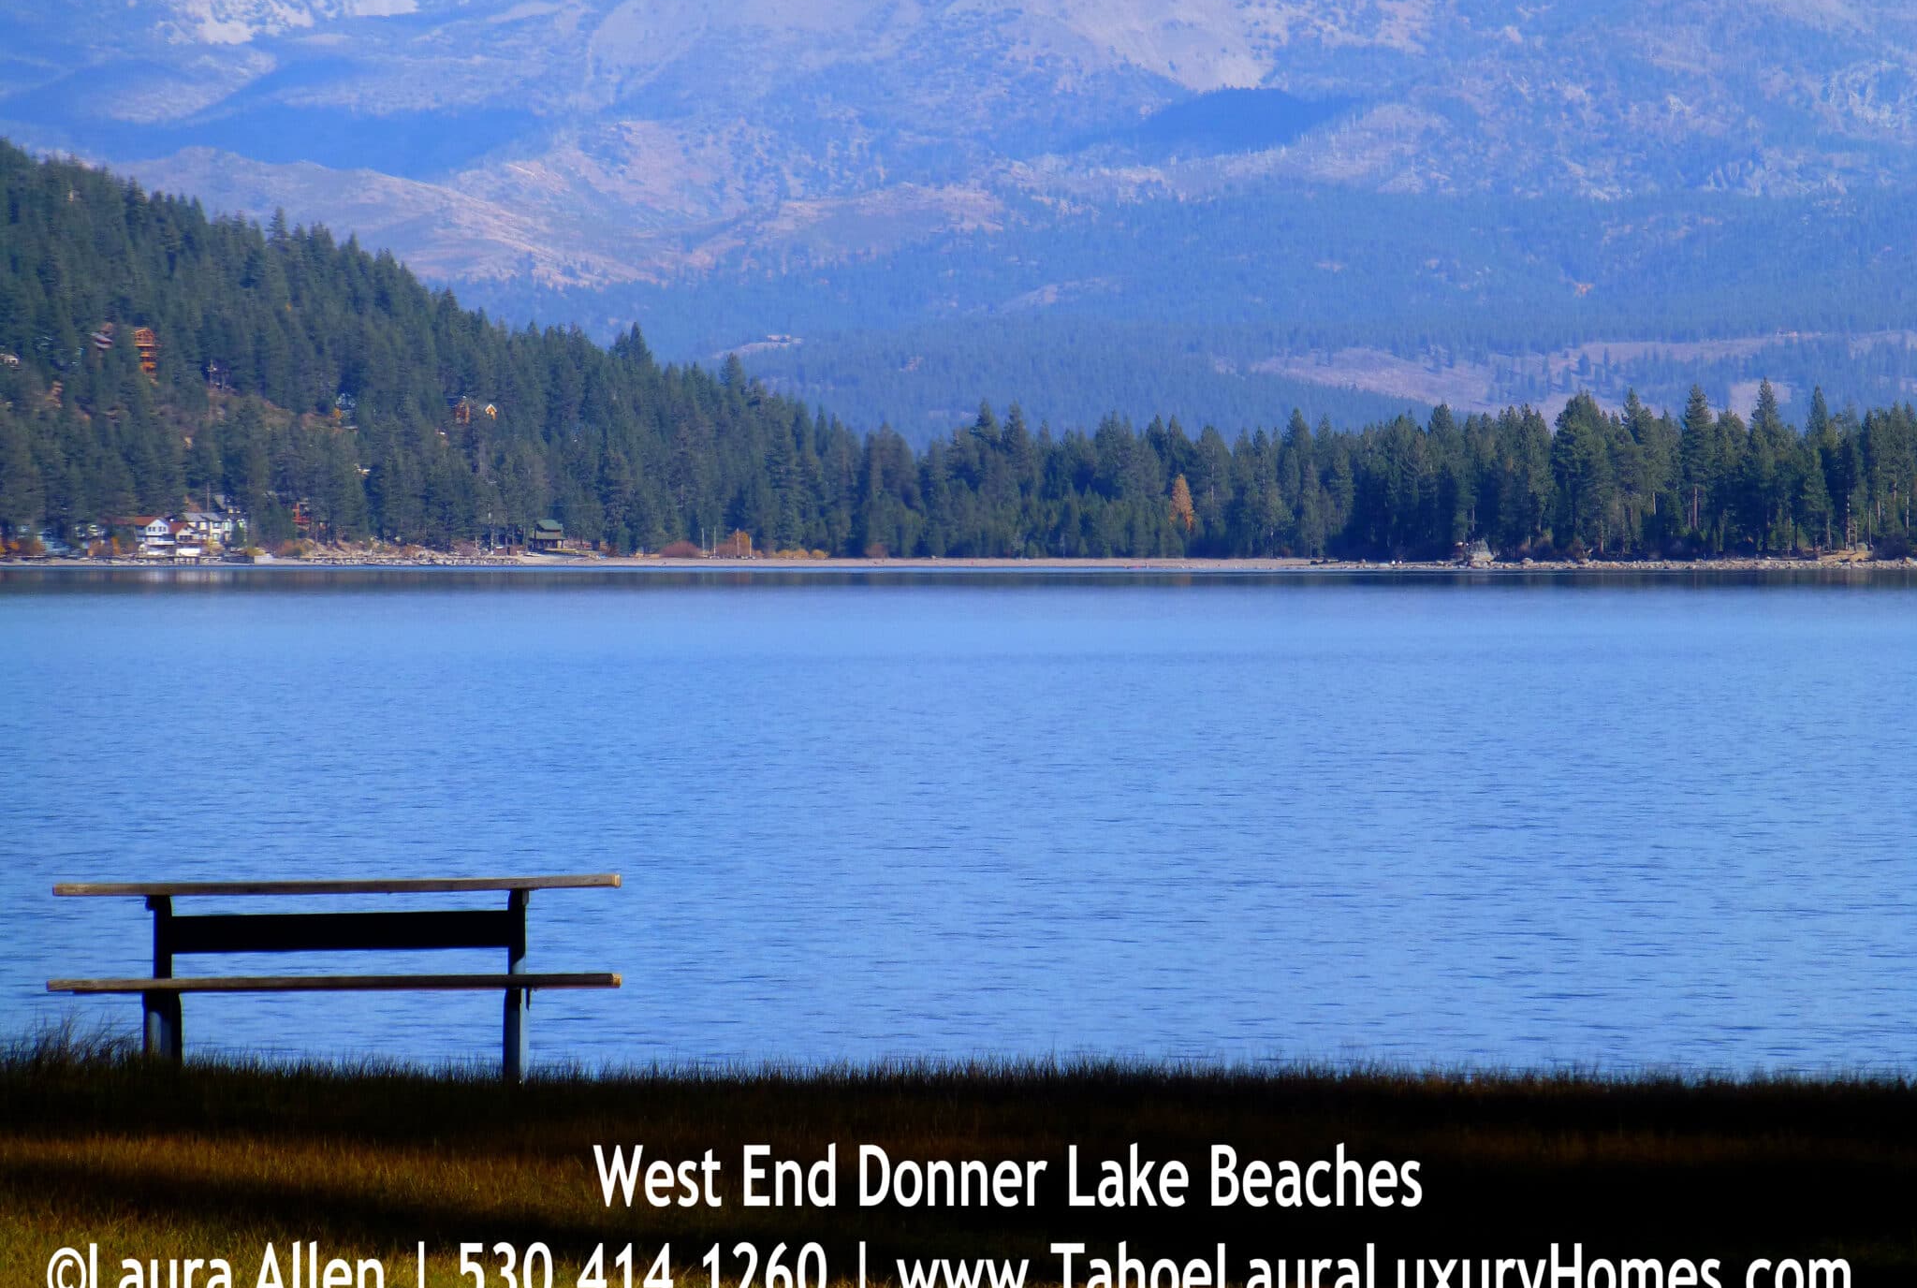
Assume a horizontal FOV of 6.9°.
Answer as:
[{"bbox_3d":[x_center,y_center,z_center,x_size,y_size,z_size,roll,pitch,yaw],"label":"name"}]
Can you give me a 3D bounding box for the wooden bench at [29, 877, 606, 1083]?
[{"bbox_3d":[-2.031,1.148,52.500,1.830,0.750,1.520,0,-1,0],"label":"wooden bench"}]

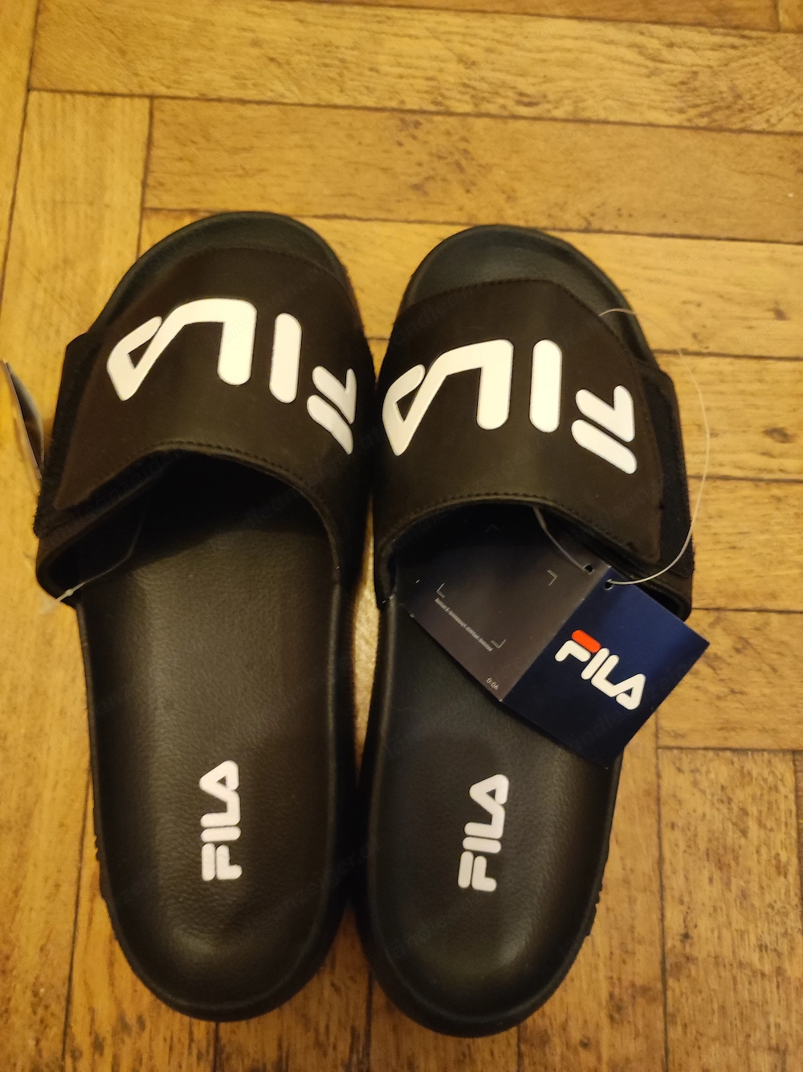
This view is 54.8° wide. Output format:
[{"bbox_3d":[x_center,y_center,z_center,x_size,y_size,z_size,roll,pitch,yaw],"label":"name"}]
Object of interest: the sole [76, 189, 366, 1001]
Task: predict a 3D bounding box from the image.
[{"bbox_3d":[-0.060,0.021,0.270,0.100,0.036,0.279,-1,80,-2],"label":"sole"}]

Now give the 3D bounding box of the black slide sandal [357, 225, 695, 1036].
[{"bbox_3d":[0.044,0.023,0.255,0.111,0.085,0.285,5,80,-2],"label":"black slide sandal"}]

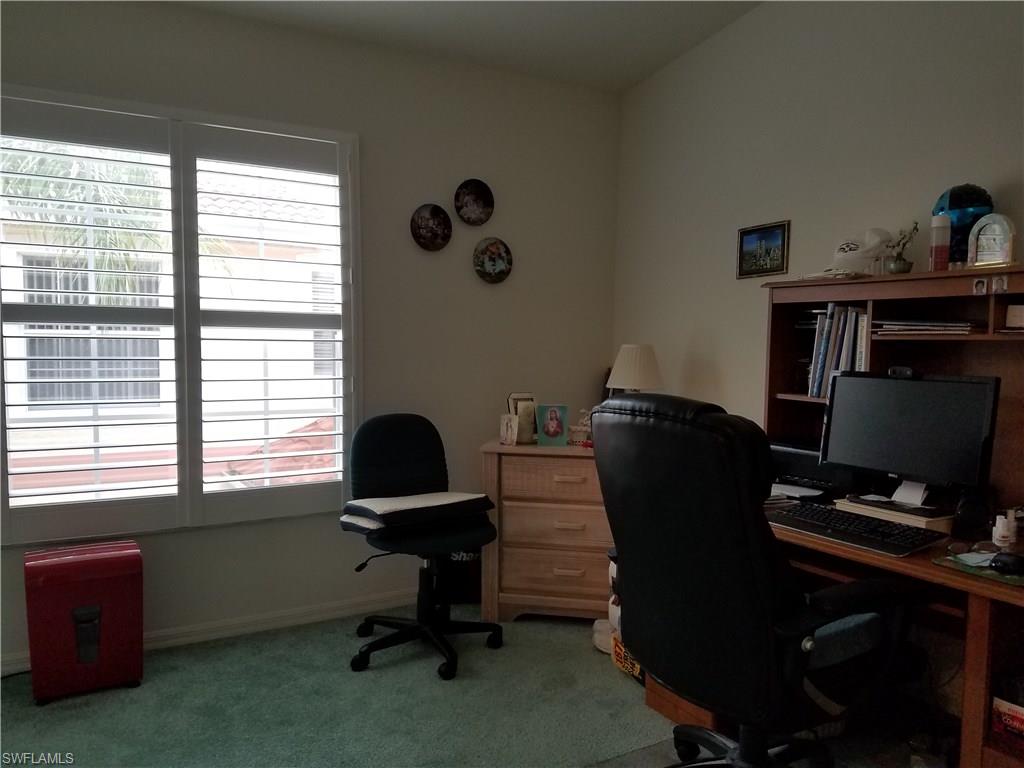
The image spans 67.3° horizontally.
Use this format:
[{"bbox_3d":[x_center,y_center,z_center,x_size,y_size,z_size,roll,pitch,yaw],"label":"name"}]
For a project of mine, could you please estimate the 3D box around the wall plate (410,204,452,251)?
[{"bbox_3d":[-0.367,-0.711,3.502,0.206,0.206,0.025,-2,4,-31],"label":"wall plate"}]

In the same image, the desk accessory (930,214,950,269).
[{"bbox_3d":[1.273,-0.414,2.282,0.051,0.175,0.051,-1,4,-29],"label":"desk accessory"}]

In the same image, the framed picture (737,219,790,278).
[{"bbox_3d":[1.064,-0.564,3.253,0.020,0.211,0.280,-1,4,-29],"label":"framed picture"}]

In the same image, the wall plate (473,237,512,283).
[{"bbox_3d":[-0.092,-0.590,3.673,0.212,0.212,0.025,-2,4,-31],"label":"wall plate"}]

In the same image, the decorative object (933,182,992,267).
[{"bbox_3d":[1.356,-0.463,2.317,0.100,0.265,0.155,-1,4,-29],"label":"decorative object"}]

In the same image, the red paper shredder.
[{"bbox_3d":[-1.559,0.849,2.811,0.360,0.505,0.255,-1,4,-29],"label":"red paper shredder"}]

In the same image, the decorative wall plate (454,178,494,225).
[{"bbox_3d":[-0.180,-0.880,3.716,0.213,0.213,0.025,-1,4,-29],"label":"decorative wall plate"}]

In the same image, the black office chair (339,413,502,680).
[{"bbox_3d":[-0.371,0.617,3.153,0.600,0.950,0.620,-2,4,-33],"label":"black office chair"}]

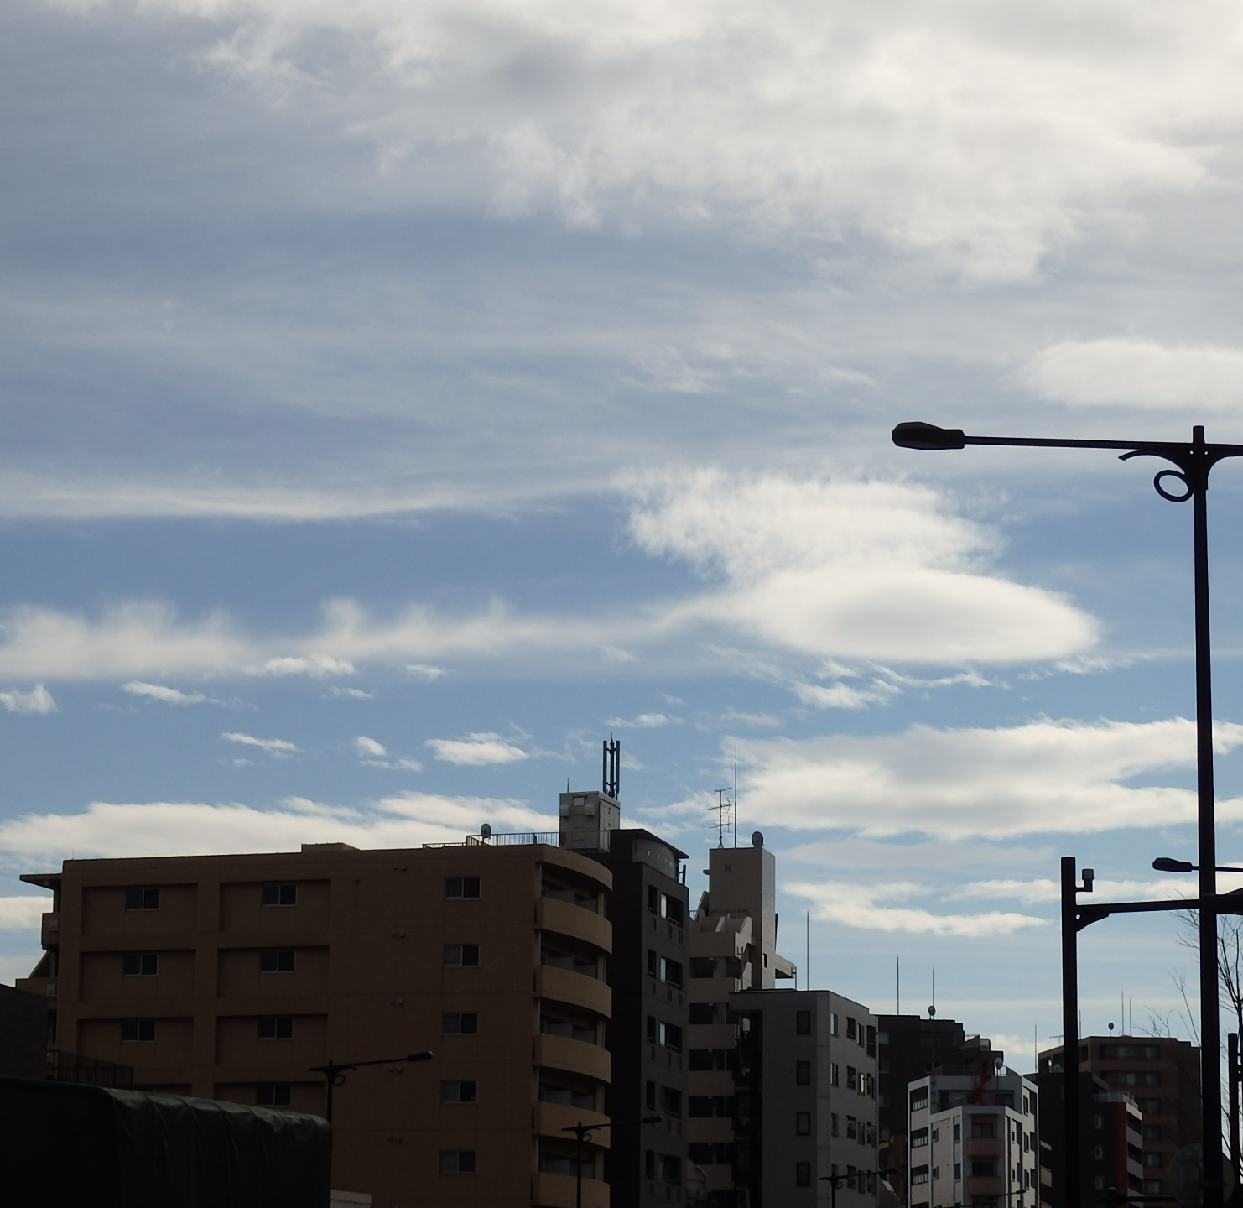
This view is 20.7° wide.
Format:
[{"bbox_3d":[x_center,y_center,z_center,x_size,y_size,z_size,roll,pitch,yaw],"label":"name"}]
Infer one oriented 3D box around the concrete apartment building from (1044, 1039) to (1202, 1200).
[{"bbox_3d":[54.020,64.510,368.950,11.600,32.800,20.900,2,-12,-8],"label":"concrete apartment building"}]

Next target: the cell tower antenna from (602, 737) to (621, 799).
[{"bbox_3d":[-0.460,7.410,153.860,0.820,2.890,0.780,-2,-12,14],"label":"cell tower antenna"}]

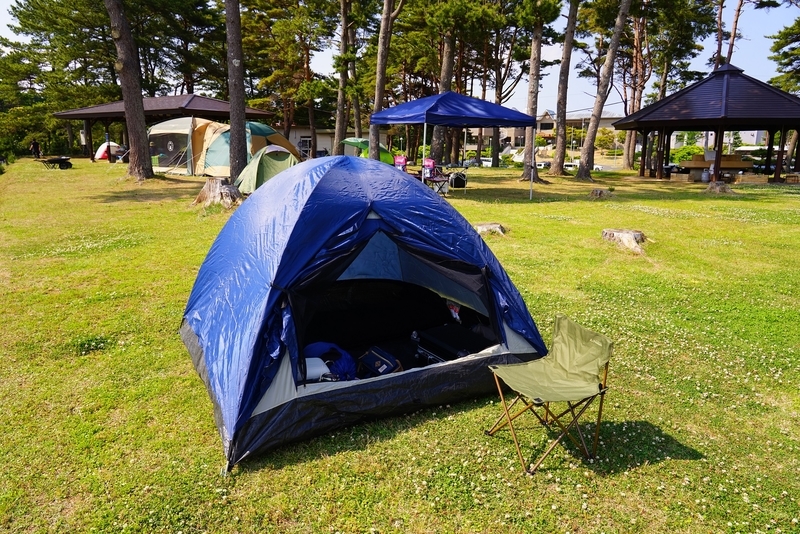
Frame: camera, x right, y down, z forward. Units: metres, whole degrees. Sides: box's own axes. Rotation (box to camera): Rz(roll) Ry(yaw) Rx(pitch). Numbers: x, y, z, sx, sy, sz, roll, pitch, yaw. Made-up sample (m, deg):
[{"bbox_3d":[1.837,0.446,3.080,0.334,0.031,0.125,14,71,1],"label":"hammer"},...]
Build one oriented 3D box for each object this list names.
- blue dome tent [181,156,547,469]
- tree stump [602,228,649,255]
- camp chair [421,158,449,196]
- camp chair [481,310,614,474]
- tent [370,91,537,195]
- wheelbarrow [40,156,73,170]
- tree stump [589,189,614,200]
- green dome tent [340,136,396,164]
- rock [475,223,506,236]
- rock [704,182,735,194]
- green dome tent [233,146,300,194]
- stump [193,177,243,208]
[{"bbox_3d":[-0.360,-0.025,3.523,1.950,1.330,1.950,-6,15,-27],"label":"blue dome tent"},{"bbox_3d":[3.165,-0.377,7.519,0.600,0.210,0.620,6,15,20],"label":"tree stump"},{"bbox_3d":[0.907,-2.178,13.312,0.480,0.900,0.500,12,18,39],"label":"camp chair"},{"bbox_3d":[0.711,0.602,2.605,0.403,0.602,0.405,-5,15,-21],"label":"camp chair"},{"bbox_3d":[1.245,-3.069,13.605,3.020,2.580,3.020,-6,15,-26],"label":"tent"},{"bbox_3d":[-14.488,-4.371,22.347,1.350,0.580,0.680,-2,14,-11],"label":"wheelbarrow"},{"bbox_3d":[5.115,-1.854,13.536,0.620,0.250,0.600,6,15,20],"label":"tree stump"},{"bbox_3d":[-1.611,-5.703,26.406,2.300,1.450,2.000,-7,16,-29],"label":"green dome tent"},{"bbox_3d":[1.409,-0.587,8.493,0.540,0.150,0.420,-1,14,-6],"label":"rock"},{"bbox_3d":[9.259,-2.310,15.421,0.780,0.320,0.720,7,15,23],"label":"rock"},{"bbox_3d":[-3.660,-2.753,14.881,1.800,1.230,2.200,-6,15,-28],"label":"green dome tent"},{"bbox_3d":[-3.858,-1.574,11.360,0.980,0.580,0.880,-3,14,-16],"label":"stump"}]

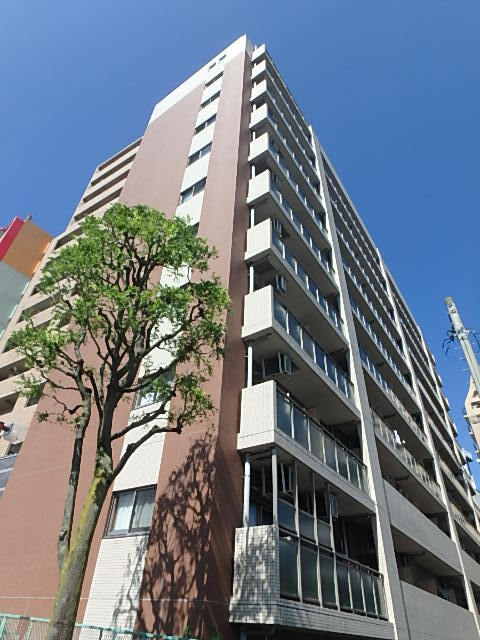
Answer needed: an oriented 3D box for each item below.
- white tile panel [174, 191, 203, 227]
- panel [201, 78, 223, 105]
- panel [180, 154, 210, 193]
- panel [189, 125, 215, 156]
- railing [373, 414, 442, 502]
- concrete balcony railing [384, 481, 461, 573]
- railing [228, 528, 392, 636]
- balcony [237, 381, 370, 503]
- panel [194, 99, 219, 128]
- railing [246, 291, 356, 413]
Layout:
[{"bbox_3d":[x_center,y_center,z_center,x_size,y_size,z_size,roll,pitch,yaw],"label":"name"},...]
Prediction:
[{"bbox_3d":[-1.917,-3.956,14.687,1.320,2.210,0.150,-22,-46,27],"label":"white tile panel"},{"bbox_3d":[-1.574,-13.356,22.677,1.420,2.230,0.150,-22,-46,27],"label":"panel"},{"bbox_3d":[-1.857,-6.391,16.782,1.410,2.270,0.150,-22,-46,27],"label":"panel"},{"bbox_3d":[-1.769,-8.729,18.767,1.390,2.320,0.150,-22,-46,27],"label":"panel"},{"bbox_3d":[8.035,6.794,18.211,0.250,1.360,11.210,-22,-46,27],"label":"railing"},{"bbox_3d":[7.824,9.000,16.210,0.250,1.430,10.910,-22,-46,27],"label":"concrete balcony railing"},{"bbox_3d":[1.869,5.915,8.457,0.940,1.410,5.740,-22,-46,27],"label":"railing"},{"bbox_3d":[2.007,3.695,10.378,0.930,1.460,5.940,-22,-46,27],"label":"balcony"},{"bbox_3d":[-1.668,-10.996,20.678,1.390,2.110,0.150,-22,-46,27],"label":"panel"},{"bbox_3d":[2.163,1.392,12.358,0.940,1.480,6.080,-22,-46,27],"label":"railing"}]

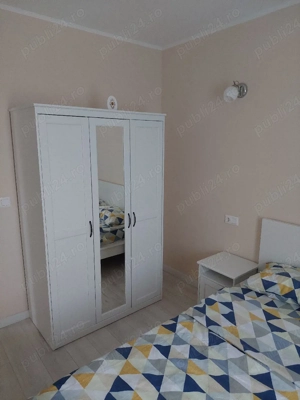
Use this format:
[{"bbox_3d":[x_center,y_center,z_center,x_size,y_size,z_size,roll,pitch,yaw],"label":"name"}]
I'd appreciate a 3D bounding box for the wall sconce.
[{"bbox_3d":[0.736,-0.939,2.418,0.225,0.190,0.125,-10,16,-39],"label":"wall sconce"}]

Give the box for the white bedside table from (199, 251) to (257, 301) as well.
[{"bbox_3d":[0.730,0.867,2.667,0.405,0.550,0.410,-10,16,-39],"label":"white bedside table"}]

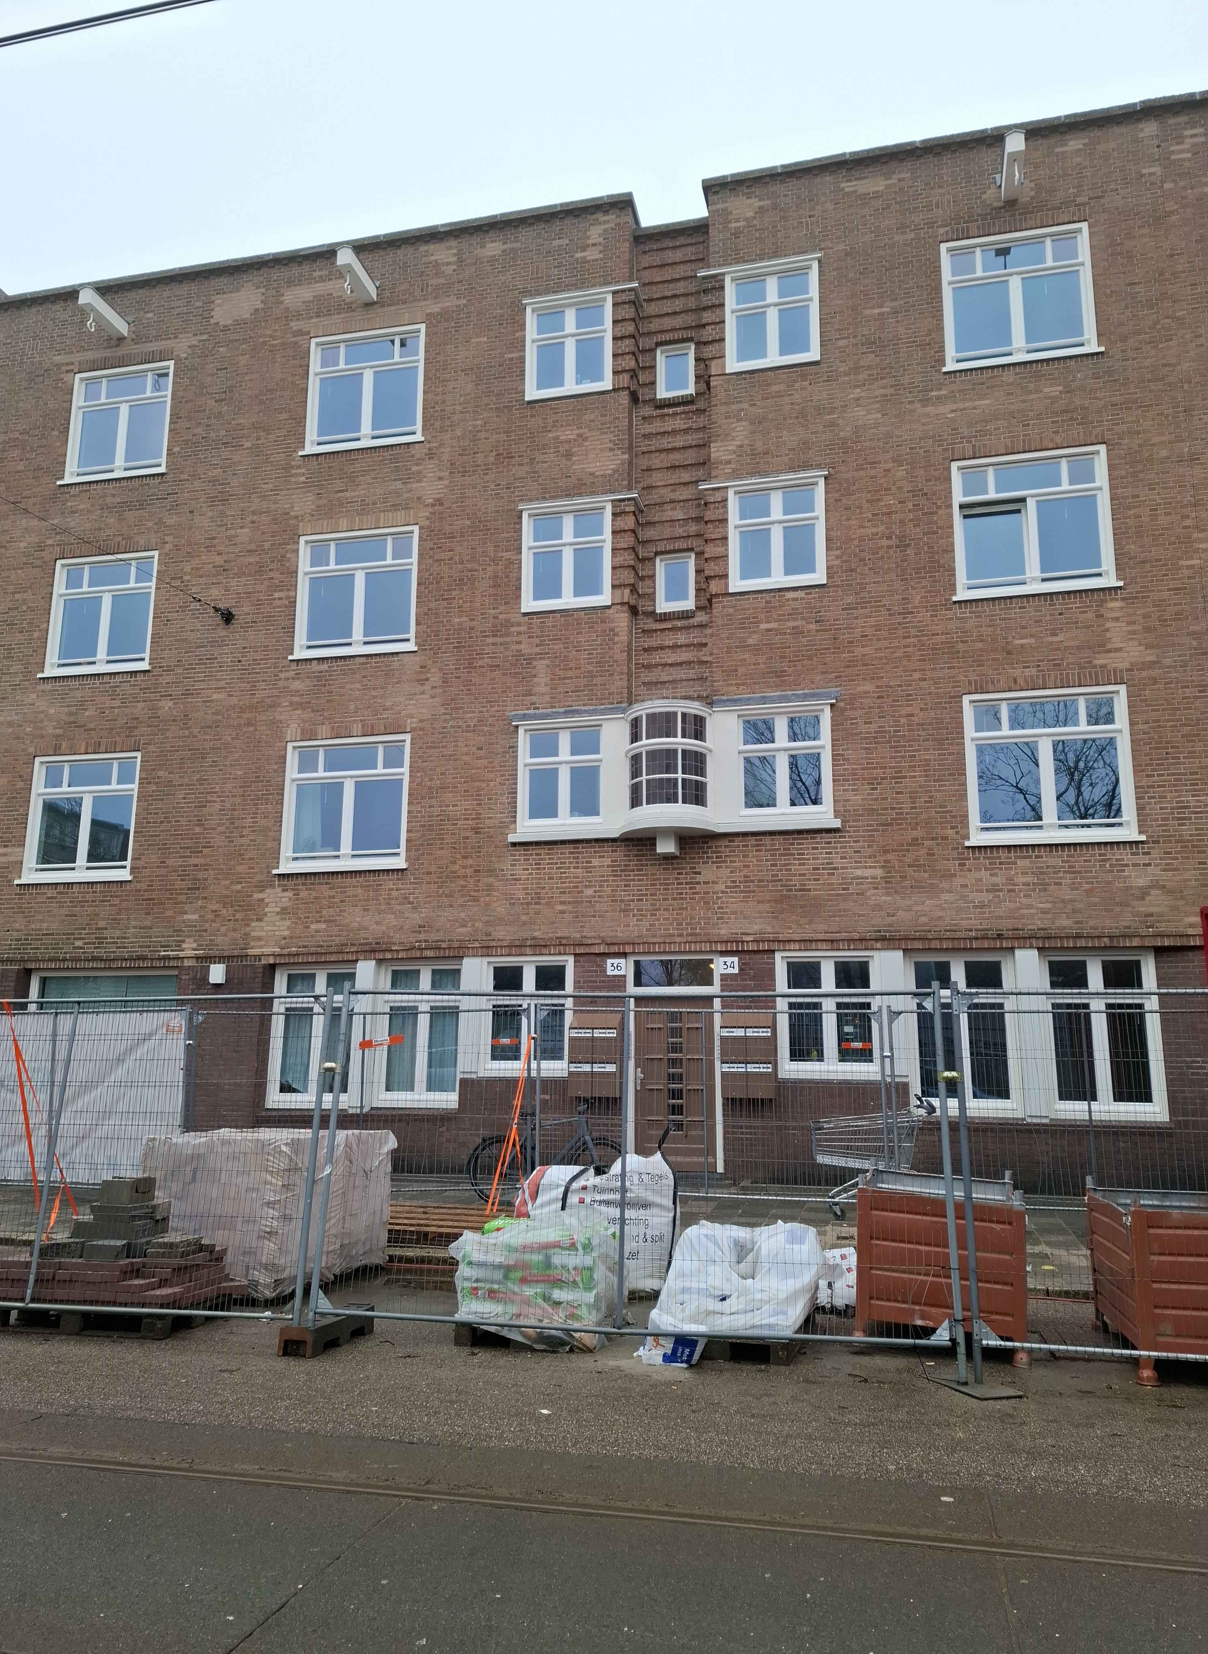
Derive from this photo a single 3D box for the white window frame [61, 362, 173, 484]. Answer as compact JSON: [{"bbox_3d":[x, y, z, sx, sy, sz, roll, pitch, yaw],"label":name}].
[{"bbox_3d":[-7.324,-6.104,16.685,1.790,1.810,0.150,-2,-11,14],"label":"white window frame"}]

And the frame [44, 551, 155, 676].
[{"bbox_3d":[-7.299,-3.087,15.995,1.820,1.815,0.150,-2,-11,13],"label":"frame"}]

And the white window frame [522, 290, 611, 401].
[{"bbox_3d":[-0.467,-6.515,14.978,1.205,1.450,0.140,-2,-11,13],"label":"white window frame"}]

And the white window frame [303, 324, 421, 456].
[{"bbox_3d":[-3.388,-6.219,15.650,1.840,1.820,0.150,-2,-11,13],"label":"white window frame"}]

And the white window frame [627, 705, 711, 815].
[{"bbox_3d":[0.764,-0.784,13.324,1.040,1.280,0.480,-2,-11,13],"label":"white window frame"}]

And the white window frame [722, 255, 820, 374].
[{"bbox_3d":[2.220,-6.669,14.442,1.210,1.445,0.150,-2,-11,14],"label":"white window frame"}]

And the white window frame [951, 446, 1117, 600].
[{"bbox_3d":[5.112,-3.612,13.136,1.790,1.810,0.150,-2,-11,14],"label":"white window frame"}]

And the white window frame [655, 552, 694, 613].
[{"bbox_3d":[0.954,-3.196,14.486,0.505,0.790,0.120,-2,-11,13],"label":"white window frame"}]

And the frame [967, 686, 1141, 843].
[{"bbox_3d":[5.085,-0.685,12.588,1.790,1.810,0.150,-2,-11,14],"label":"frame"}]

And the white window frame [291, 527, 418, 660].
[{"bbox_3d":[-3.389,-3.204,15.069,1.840,1.805,0.150,-2,-11,13],"label":"white window frame"}]

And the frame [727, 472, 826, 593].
[{"bbox_3d":[2.192,-3.659,13.878,1.210,1.445,0.150,-2,-11,14],"label":"frame"}]

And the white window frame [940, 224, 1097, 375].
[{"bbox_3d":[5.142,-6.569,13.689,1.790,1.810,0.150,-2,-11,14],"label":"white window frame"}]

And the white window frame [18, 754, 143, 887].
[{"bbox_3d":[-7.365,-0.119,15.561,1.790,1.810,0.150,-2,-11,14],"label":"white window frame"}]

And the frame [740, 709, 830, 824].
[{"bbox_3d":[2.183,-0.749,13.224,1.110,1.360,0.140,-2,-11,13],"label":"frame"}]

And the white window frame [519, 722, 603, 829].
[{"bbox_3d":[-0.519,-0.634,13.913,1.079,1.332,0.150,-2,-11,14],"label":"white window frame"}]

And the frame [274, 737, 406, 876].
[{"bbox_3d":[-3.411,-0.304,14.516,1.840,1.785,0.150,-2,-11,13],"label":"frame"}]

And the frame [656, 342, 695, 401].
[{"bbox_3d":[0.997,-6.220,15.058,0.515,0.765,0.120,-2,-11,13],"label":"frame"}]

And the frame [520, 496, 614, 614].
[{"bbox_3d":[-0.479,-3.536,14.516,1.210,1.445,0.150,-2,-11,14],"label":"frame"}]

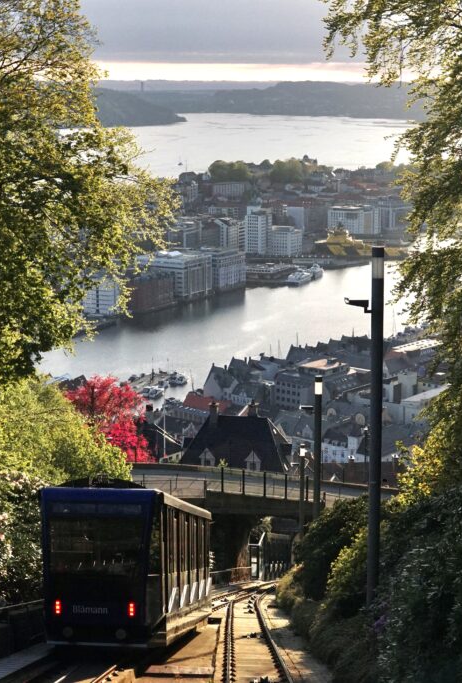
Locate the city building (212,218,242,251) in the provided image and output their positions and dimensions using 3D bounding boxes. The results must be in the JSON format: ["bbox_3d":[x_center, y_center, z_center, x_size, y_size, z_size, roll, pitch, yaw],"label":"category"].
[{"bbox_3d":[-4.500,-88.840,1101.456,20.000,35.000,20.000,7,14,31],"label":"city building"}]

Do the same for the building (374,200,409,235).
[{"bbox_3d":[162.213,-127.142,1298.558,18.000,28.000,50.000,6,13,26],"label":"building"}]

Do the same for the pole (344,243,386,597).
[{"bbox_3d":[2.263,1.554,21.820,0.570,6.343,0.200,-1,11,-6],"label":"pole"}]

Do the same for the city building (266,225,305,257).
[{"bbox_3d":[46.267,-88.051,1109.996,21.000,25.000,22.000,6,13,29],"label":"city building"}]

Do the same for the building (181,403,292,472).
[{"bbox_3d":[0.800,12.908,145.322,12.300,12.500,12.300,1,11,6],"label":"building"}]

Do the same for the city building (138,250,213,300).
[{"bbox_3d":[-41.544,-49.179,927.656,41.000,27.000,34.000,8,14,34],"label":"city building"}]

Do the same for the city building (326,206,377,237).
[{"bbox_3d":[122.900,-124.625,1309.501,40.000,27.000,24.000,7,14,31],"label":"city building"}]

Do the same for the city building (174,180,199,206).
[{"bbox_3d":[-43.819,-148.843,1287.343,22.000,21.000,13.500,8,14,34],"label":"city building"}]

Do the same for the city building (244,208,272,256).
[{"bbox_3d":[24.800,-99.809,1150.248,16.000,42.000,20.000,7,14,31],"label":"city building"}]

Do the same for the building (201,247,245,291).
[{"bbox_3d":[-6.900,-56.428,982.534,20.000,28.000,38.000,7,14,31],"label":"building"}]

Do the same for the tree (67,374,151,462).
[{"bbox_3d":[-8.400,6.395,91.513,6.800,8.300,6.600,0,11,0],"label":"tree"}]

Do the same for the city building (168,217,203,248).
[{"bbox_3d":[-38.000,-81.429,1060.103,20.000,35.000,22.000,7,14,31],"label":"city building"}]

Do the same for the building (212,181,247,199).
[{"bbox_3d":[-1.500,-168.611,1435.248,37.000,17.000,15.000,-4,12,-20],"label":"building"}]

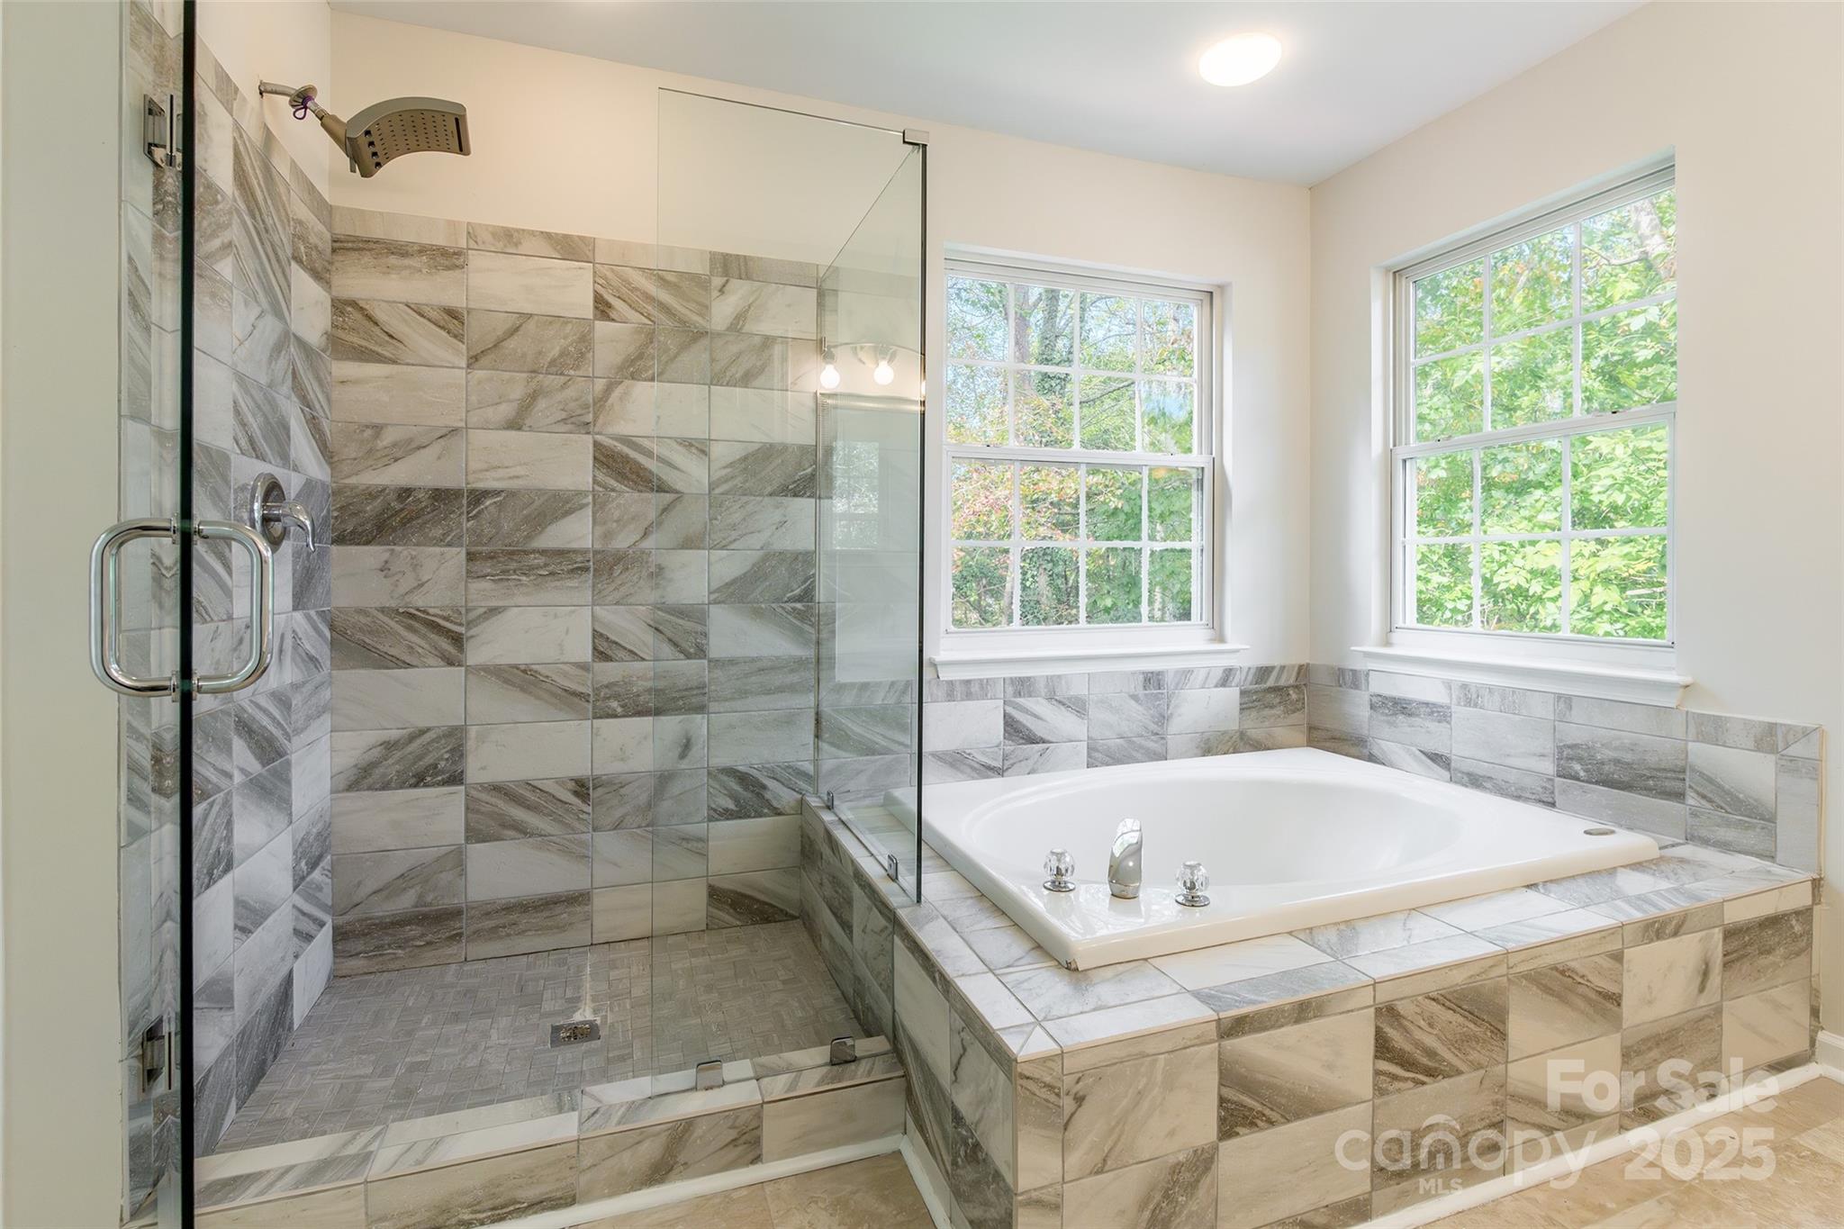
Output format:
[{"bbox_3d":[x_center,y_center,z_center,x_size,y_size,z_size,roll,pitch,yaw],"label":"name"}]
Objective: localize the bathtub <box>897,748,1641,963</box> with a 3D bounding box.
[{"bbox_3d":[0.788,0.715,2.118,1.560,0.450,1.180,0,1,-19],"label":"bathtub"}]

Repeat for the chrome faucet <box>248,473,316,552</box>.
[{"bbox_3d":[-1.296,-0.204,1.677,0.090,0.165,0.165,0,1,-19],"label":"chrome faucet"}]

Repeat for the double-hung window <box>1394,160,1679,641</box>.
[{"bbox_3d":[1.738,-0.520,2.362,0.090,1.200,0.850,0,1,-19],"label":"double-hung window"}]

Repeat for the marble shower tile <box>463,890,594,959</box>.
[{"bbox_3d":[-1.041,0.828,2.184,0.303,0.152,0.010,0,1,-19],"label":"marble shower tile"}]

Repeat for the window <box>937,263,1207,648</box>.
[{"bbox_3d":[0.545,-0.537,2.805,1.050,1.220,0.090,0,1,-19],"label":"window"}]

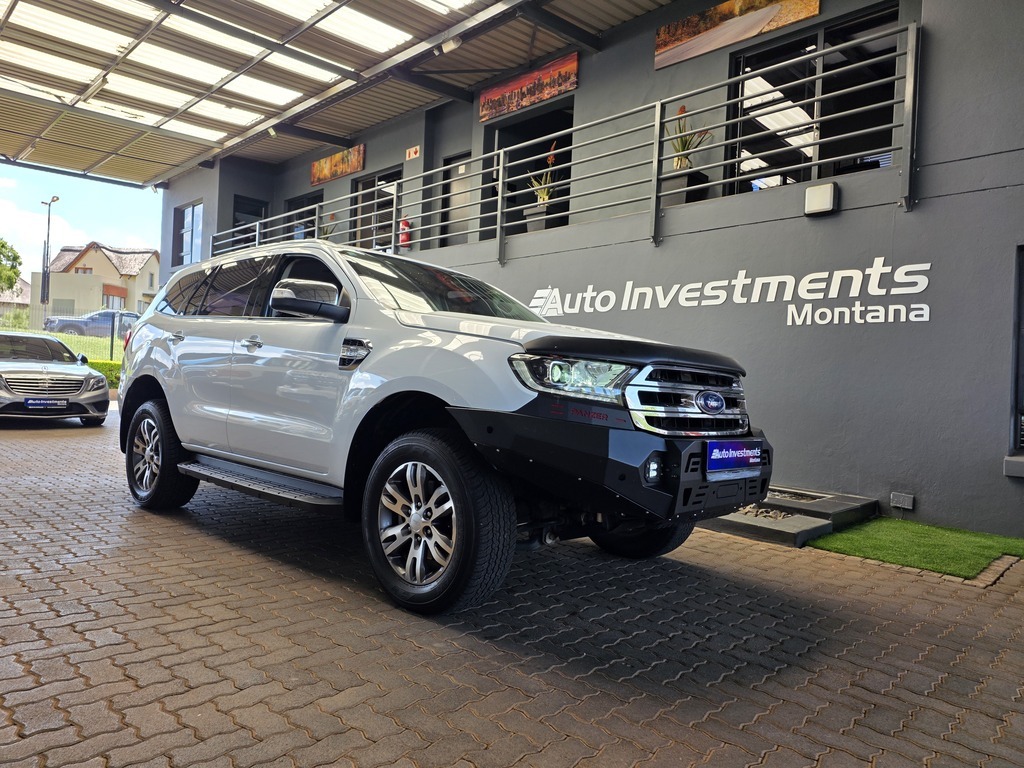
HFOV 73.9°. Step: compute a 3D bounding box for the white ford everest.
[{"bbox_3d":[-0.891,0.025,4.439,4.950,1.830,1.960,2,0,42],"label":"white ford everest"}]

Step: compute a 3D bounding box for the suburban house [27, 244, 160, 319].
[{"bbox_3d":[-38.300,-9.500,63.000,11.500,7.400,8.500,2,0,-16],"label":"suburban house"}]

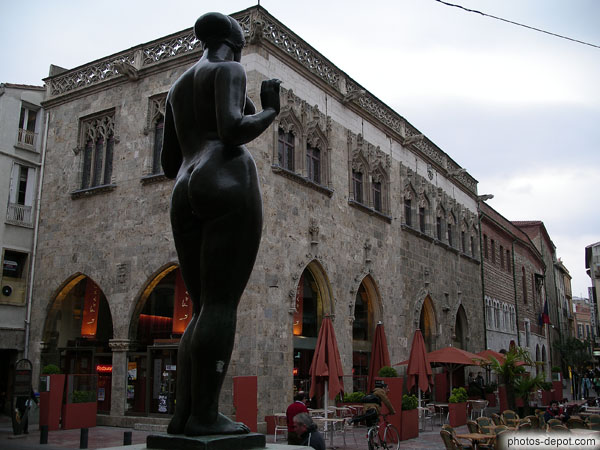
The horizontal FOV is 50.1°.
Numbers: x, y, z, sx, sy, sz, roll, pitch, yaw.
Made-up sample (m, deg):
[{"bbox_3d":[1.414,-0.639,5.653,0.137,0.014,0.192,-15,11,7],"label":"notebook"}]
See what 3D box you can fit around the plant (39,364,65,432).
[{"bbox_3d":[-8.758,6.125,22.832,0.560,2.243,0.560,-8,-14,32],"label":"plant"}]

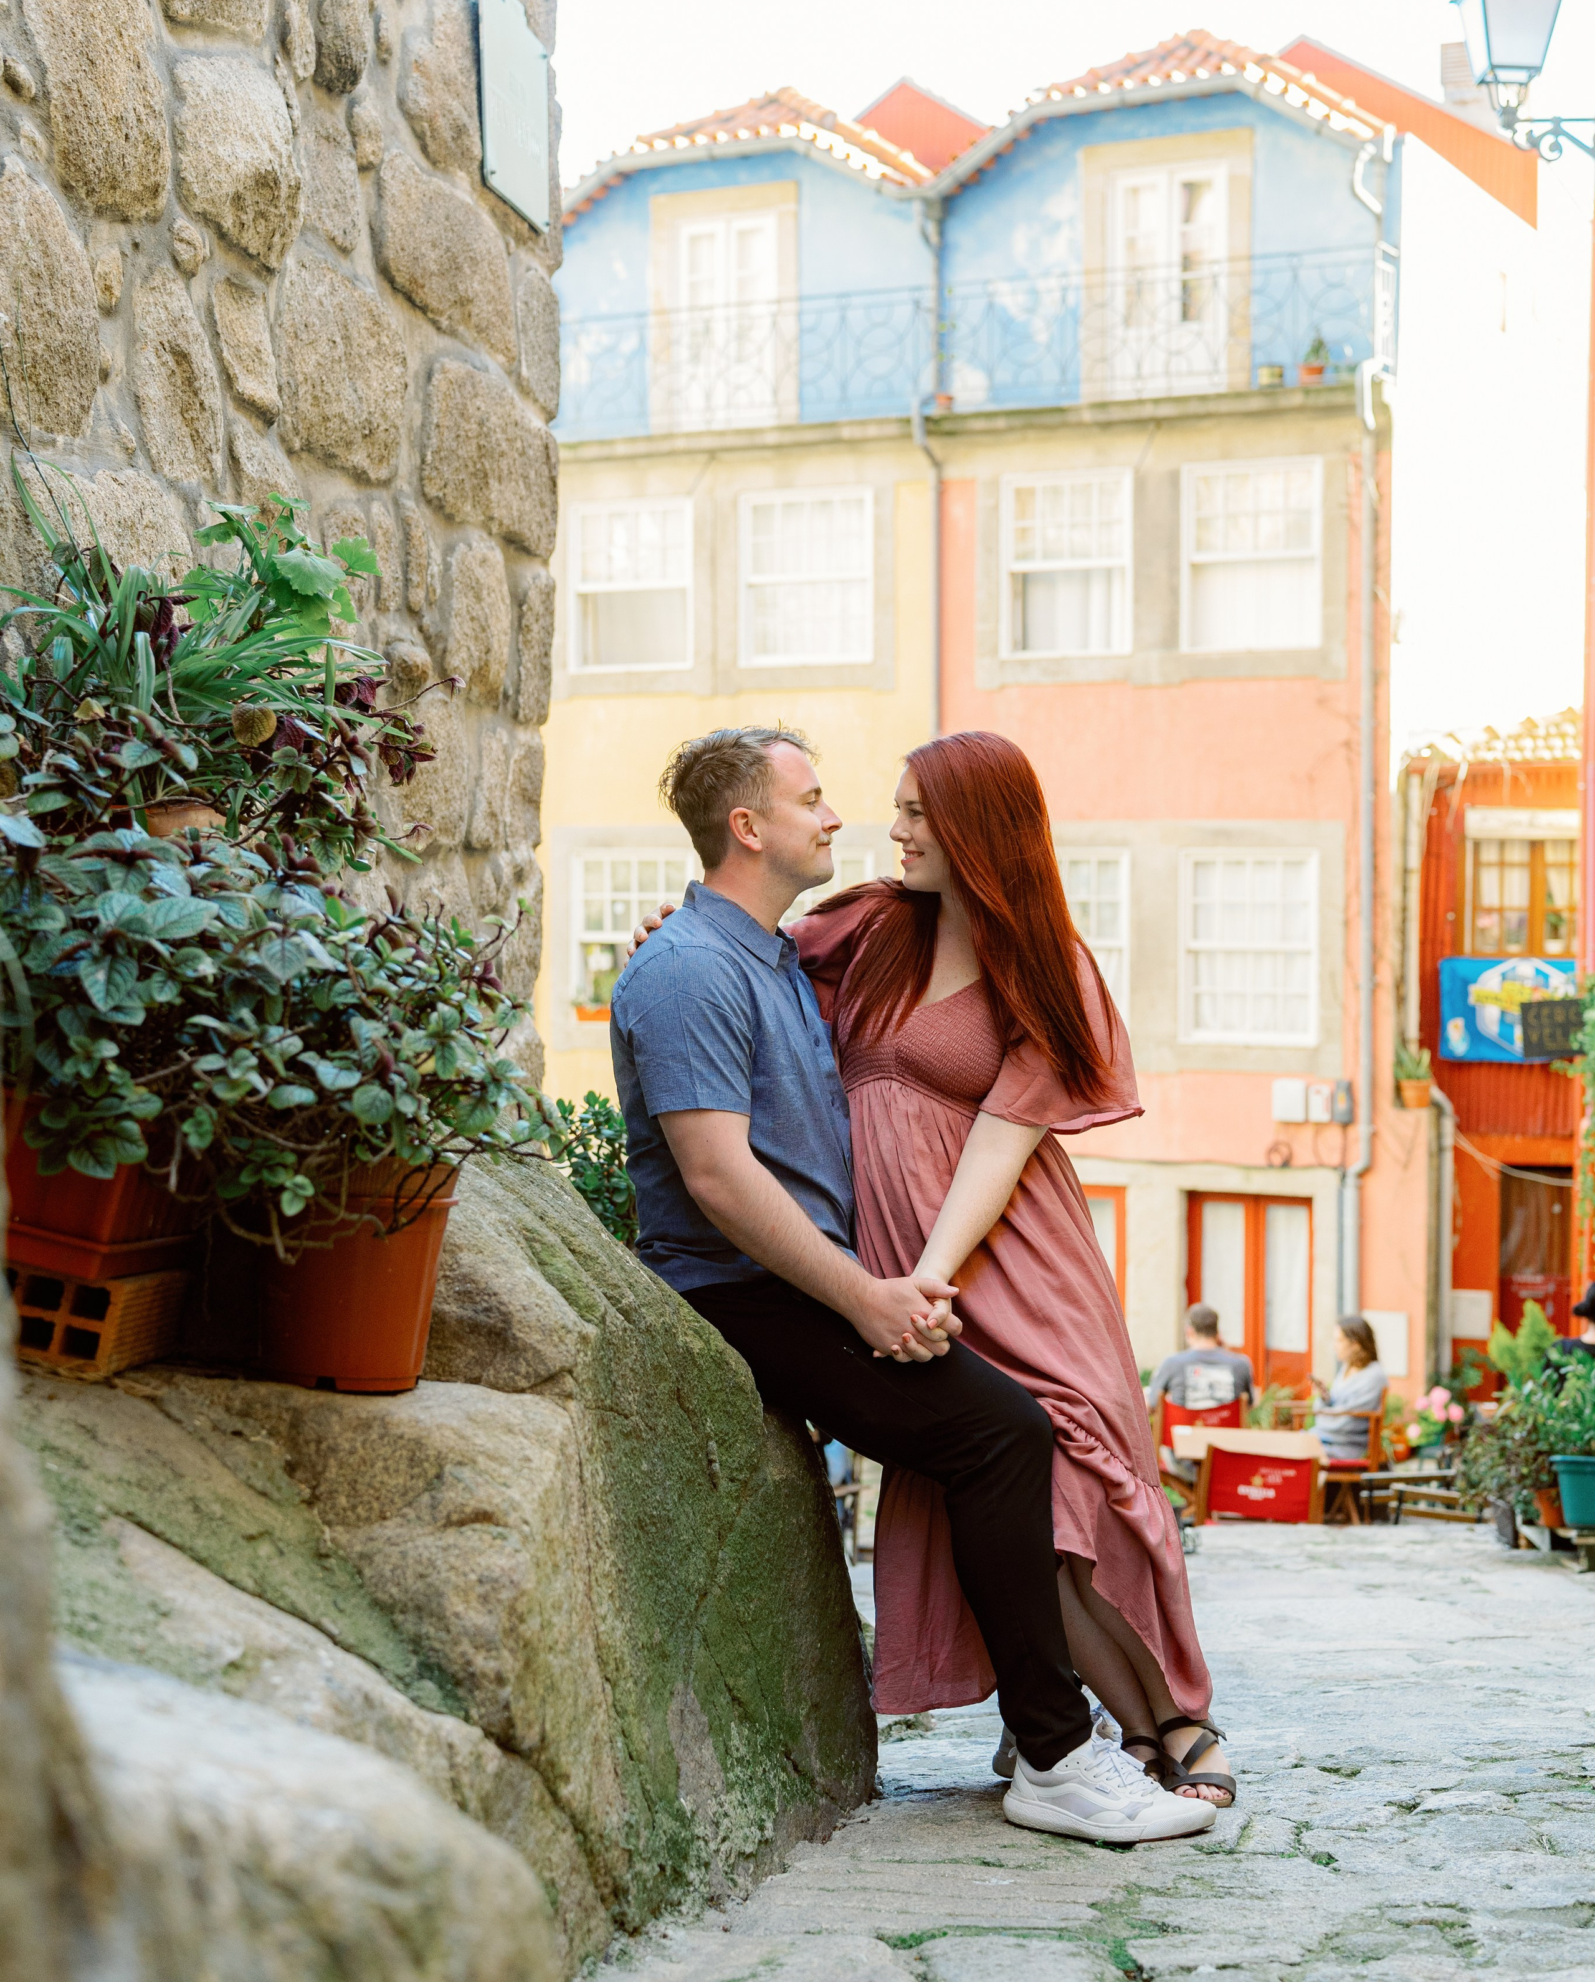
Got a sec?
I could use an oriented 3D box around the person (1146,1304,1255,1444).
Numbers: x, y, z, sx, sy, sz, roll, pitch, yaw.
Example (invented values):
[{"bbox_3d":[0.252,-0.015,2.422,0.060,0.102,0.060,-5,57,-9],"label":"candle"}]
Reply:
[{"bbox_3d":[2.218,2.377,14.600,0.550,1.310,0.750,0,2,5],"label":"person"}]

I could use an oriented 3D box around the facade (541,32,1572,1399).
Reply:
[{"bbox_3d":[2.138,-2.182,23.991,7.591,10.622,5.500,1,3,24],"label":"facade"}]

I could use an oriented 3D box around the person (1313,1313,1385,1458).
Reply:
[{"bbox_3d":[2.968,2.403,14.700,0.660,1.250,0.480,0,2,-13],"label":"person"}]

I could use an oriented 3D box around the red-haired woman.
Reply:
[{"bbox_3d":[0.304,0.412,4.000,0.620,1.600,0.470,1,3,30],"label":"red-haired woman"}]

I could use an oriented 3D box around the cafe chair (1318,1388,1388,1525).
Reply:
[{"bbox_3d":[3.030,2.610,14.700,0.480,0.860,0.520,0,2,-10],"label":"cafe chair"}]

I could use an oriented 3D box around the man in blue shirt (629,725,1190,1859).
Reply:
[{"bbox_3d":[0.173,0.420,3.970,0.840,1.630,0.530,1,2,12],"label":"man in blue shirt"}]

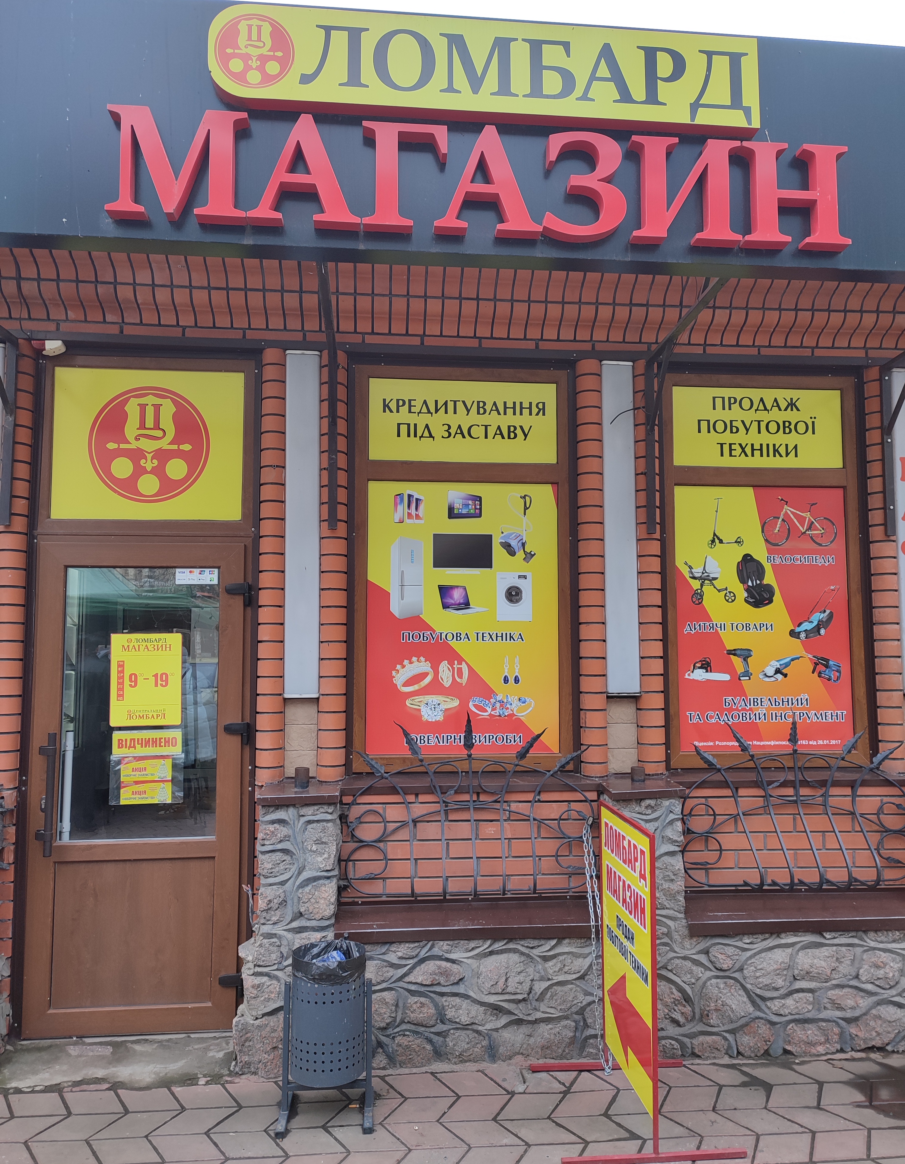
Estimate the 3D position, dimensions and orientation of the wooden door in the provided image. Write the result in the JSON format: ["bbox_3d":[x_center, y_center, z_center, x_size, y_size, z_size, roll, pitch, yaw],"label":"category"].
[{"bbox_3d":[-1.330,0.848,3.685,0.852,2.036,0.080,0,-4,-5],"label":"wooden door"}]

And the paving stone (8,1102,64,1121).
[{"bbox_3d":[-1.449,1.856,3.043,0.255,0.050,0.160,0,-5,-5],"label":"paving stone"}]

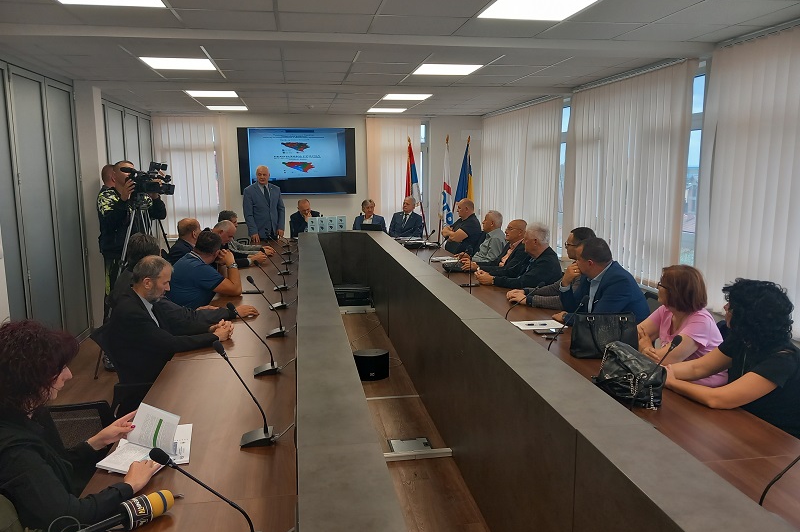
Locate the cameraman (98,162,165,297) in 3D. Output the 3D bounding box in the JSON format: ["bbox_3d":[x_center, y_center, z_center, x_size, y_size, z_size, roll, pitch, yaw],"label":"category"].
[{"bbox_3d":[-2.307,0.009,5.367,0.560,1.780,0.500,-1,9,-6],"label":"cameraman"}]

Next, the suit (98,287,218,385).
[{"bbox_3d":[-1.349,0.380,3.616,0.580,0.600,0.490,0,9,-1],"label":"suit"}]

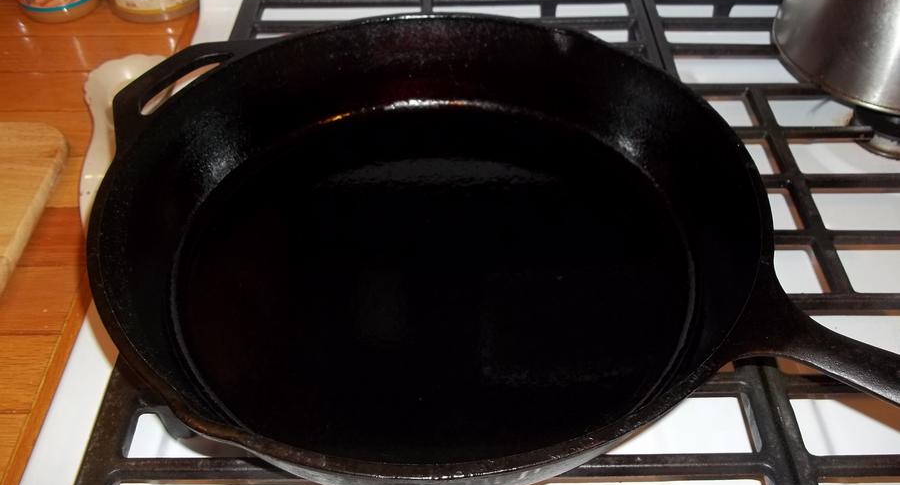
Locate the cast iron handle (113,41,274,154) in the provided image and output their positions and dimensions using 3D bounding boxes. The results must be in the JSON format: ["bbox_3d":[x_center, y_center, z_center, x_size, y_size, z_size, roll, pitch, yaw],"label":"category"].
[{"bbox_3d":[-0.181,-0.101,0.565,0.047,0.019,0.147,23,49,21],"label":"cast iron handle"}]

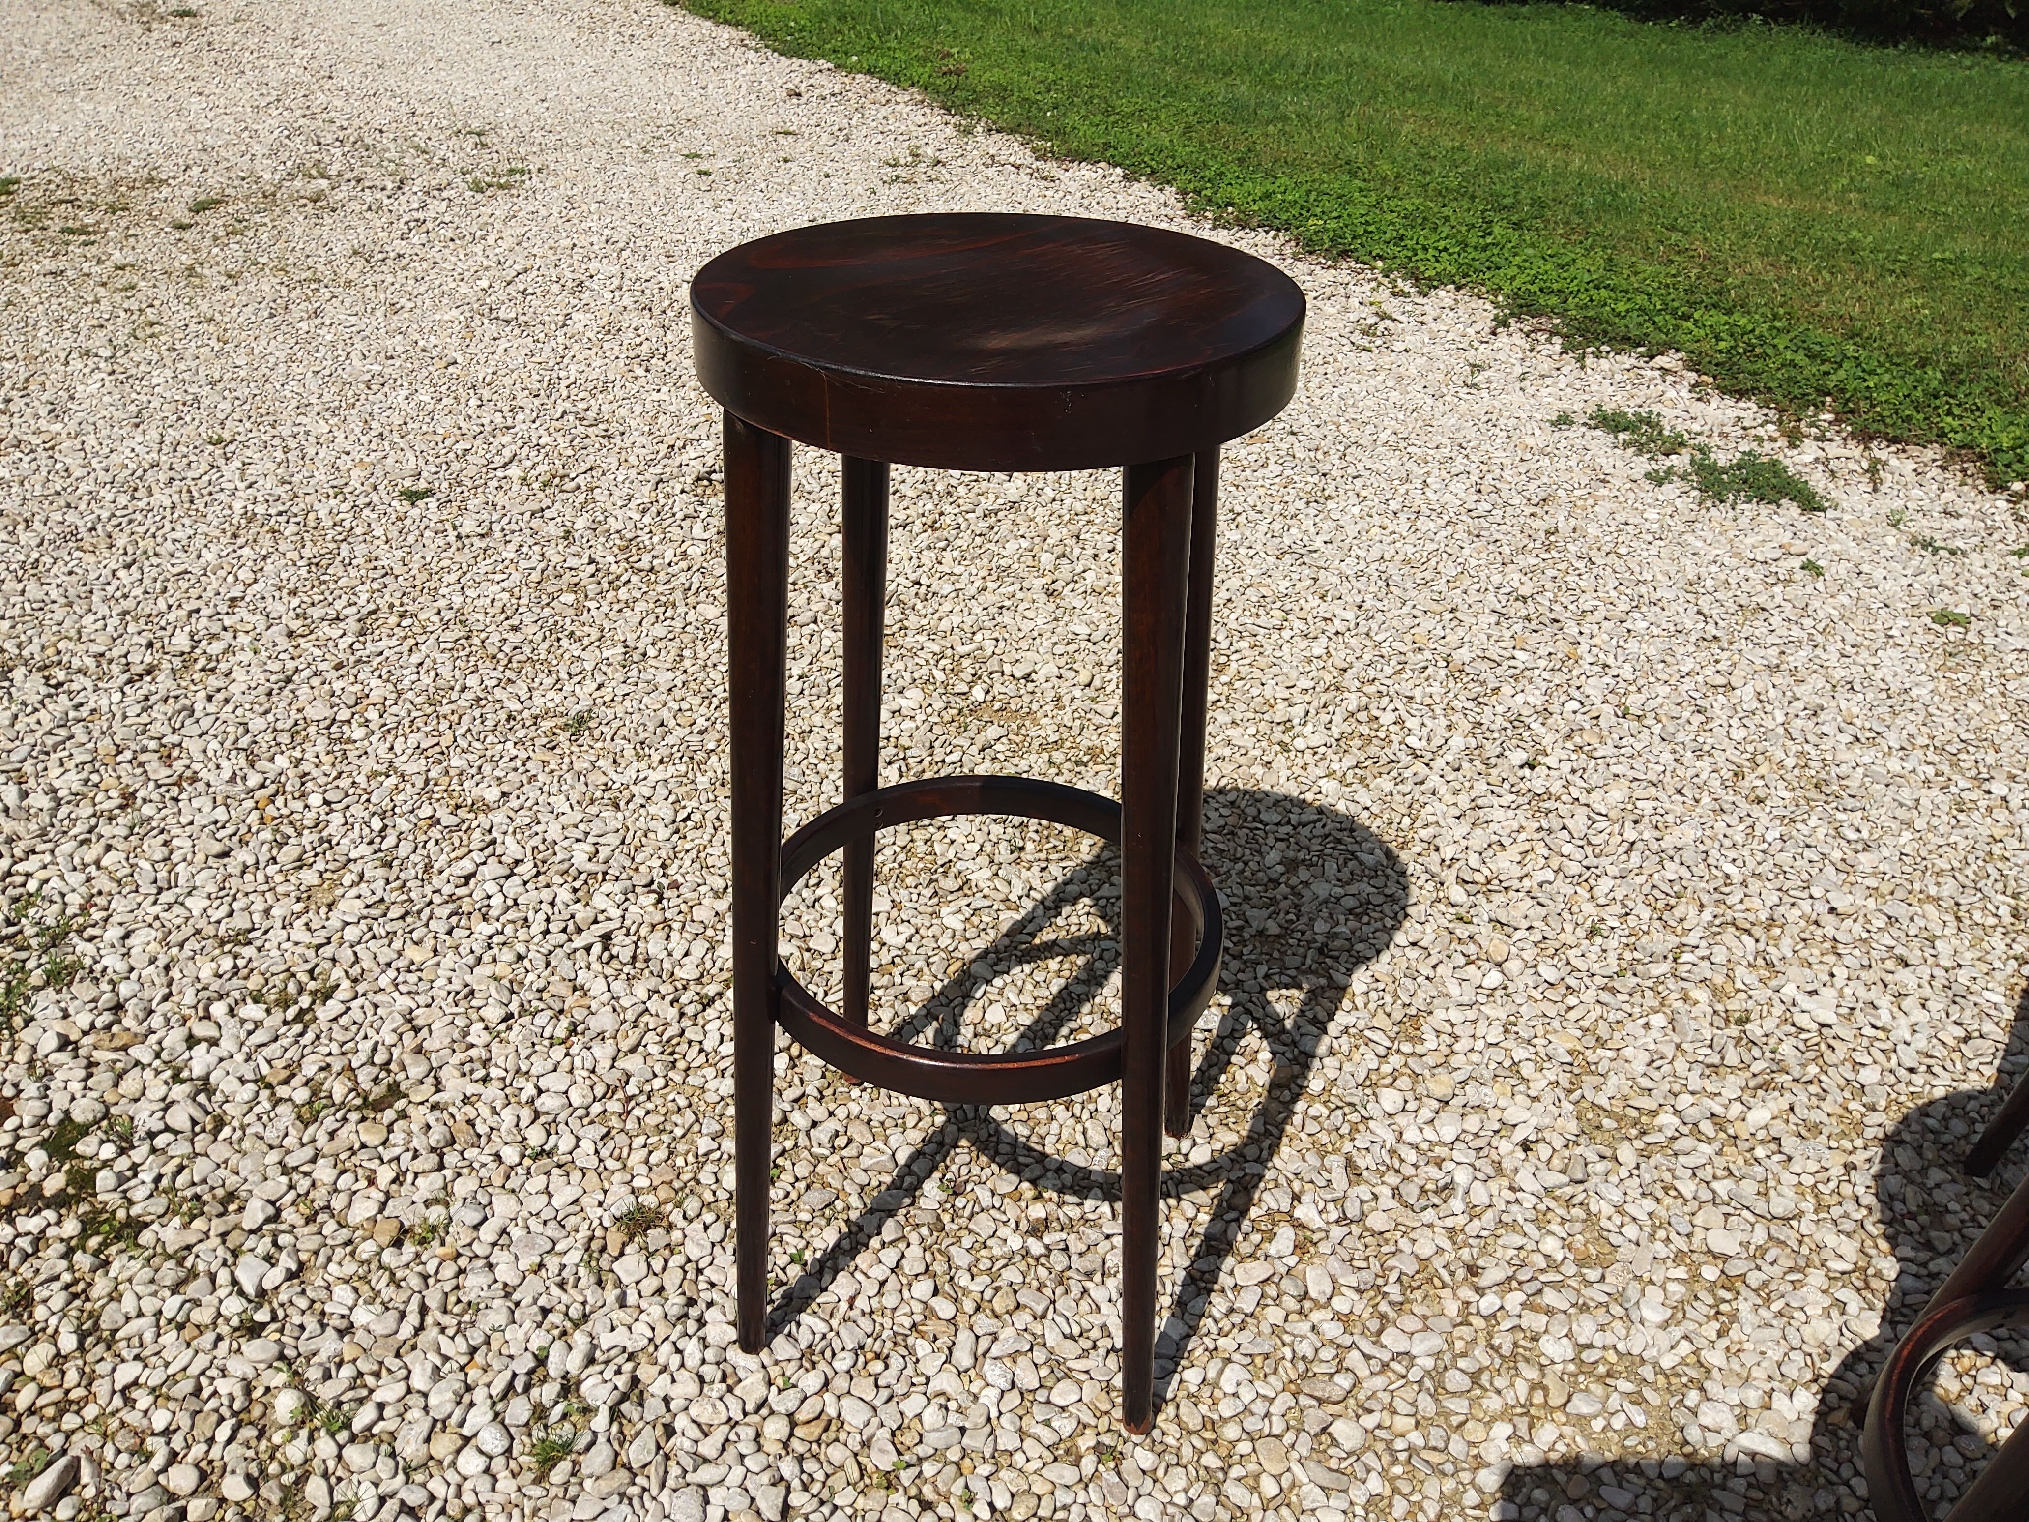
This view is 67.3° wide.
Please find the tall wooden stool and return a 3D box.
[{"bbox_3d":[-0.019,0.067,1.085,0.347,0.804,0.347,7,33,8],"label":"tall wooden stool"}]

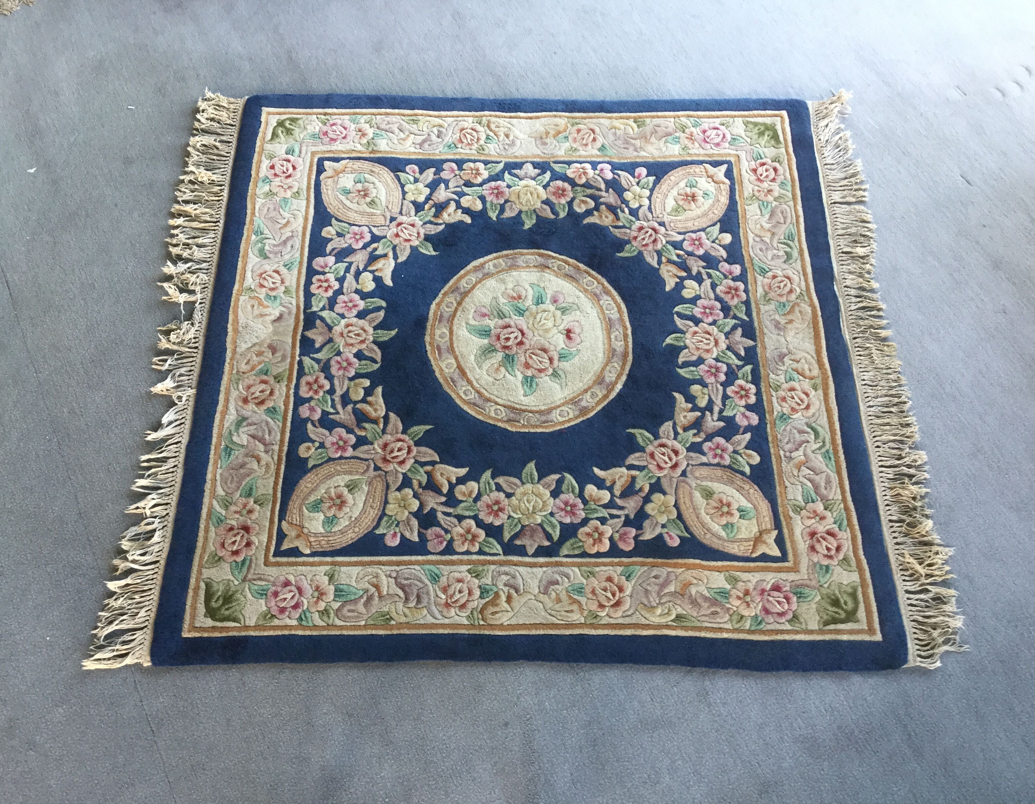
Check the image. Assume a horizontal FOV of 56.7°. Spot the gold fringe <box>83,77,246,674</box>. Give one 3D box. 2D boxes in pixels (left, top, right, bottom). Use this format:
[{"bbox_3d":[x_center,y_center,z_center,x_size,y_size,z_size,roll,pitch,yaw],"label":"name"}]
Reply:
[{"bbox_3d":[-0.638,-0.128,1.791,0.110,0.025,1.223,0,63,-1],"label":"gold fringe"}]

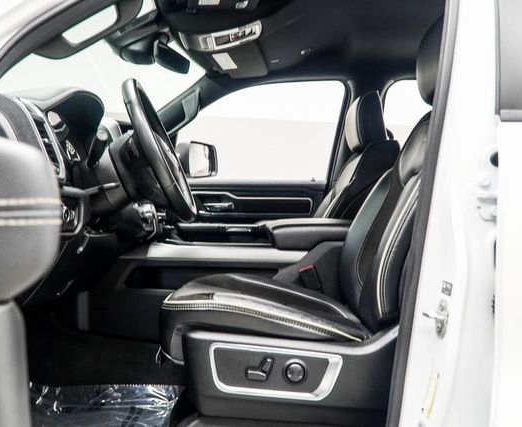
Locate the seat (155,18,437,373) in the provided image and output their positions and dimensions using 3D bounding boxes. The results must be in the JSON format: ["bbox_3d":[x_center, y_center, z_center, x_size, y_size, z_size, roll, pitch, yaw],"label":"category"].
[{"bbox_3d":[0.165,-0.090,1.410,0.790,0.850,0.540,1,1,-3],"label":"seat"}]

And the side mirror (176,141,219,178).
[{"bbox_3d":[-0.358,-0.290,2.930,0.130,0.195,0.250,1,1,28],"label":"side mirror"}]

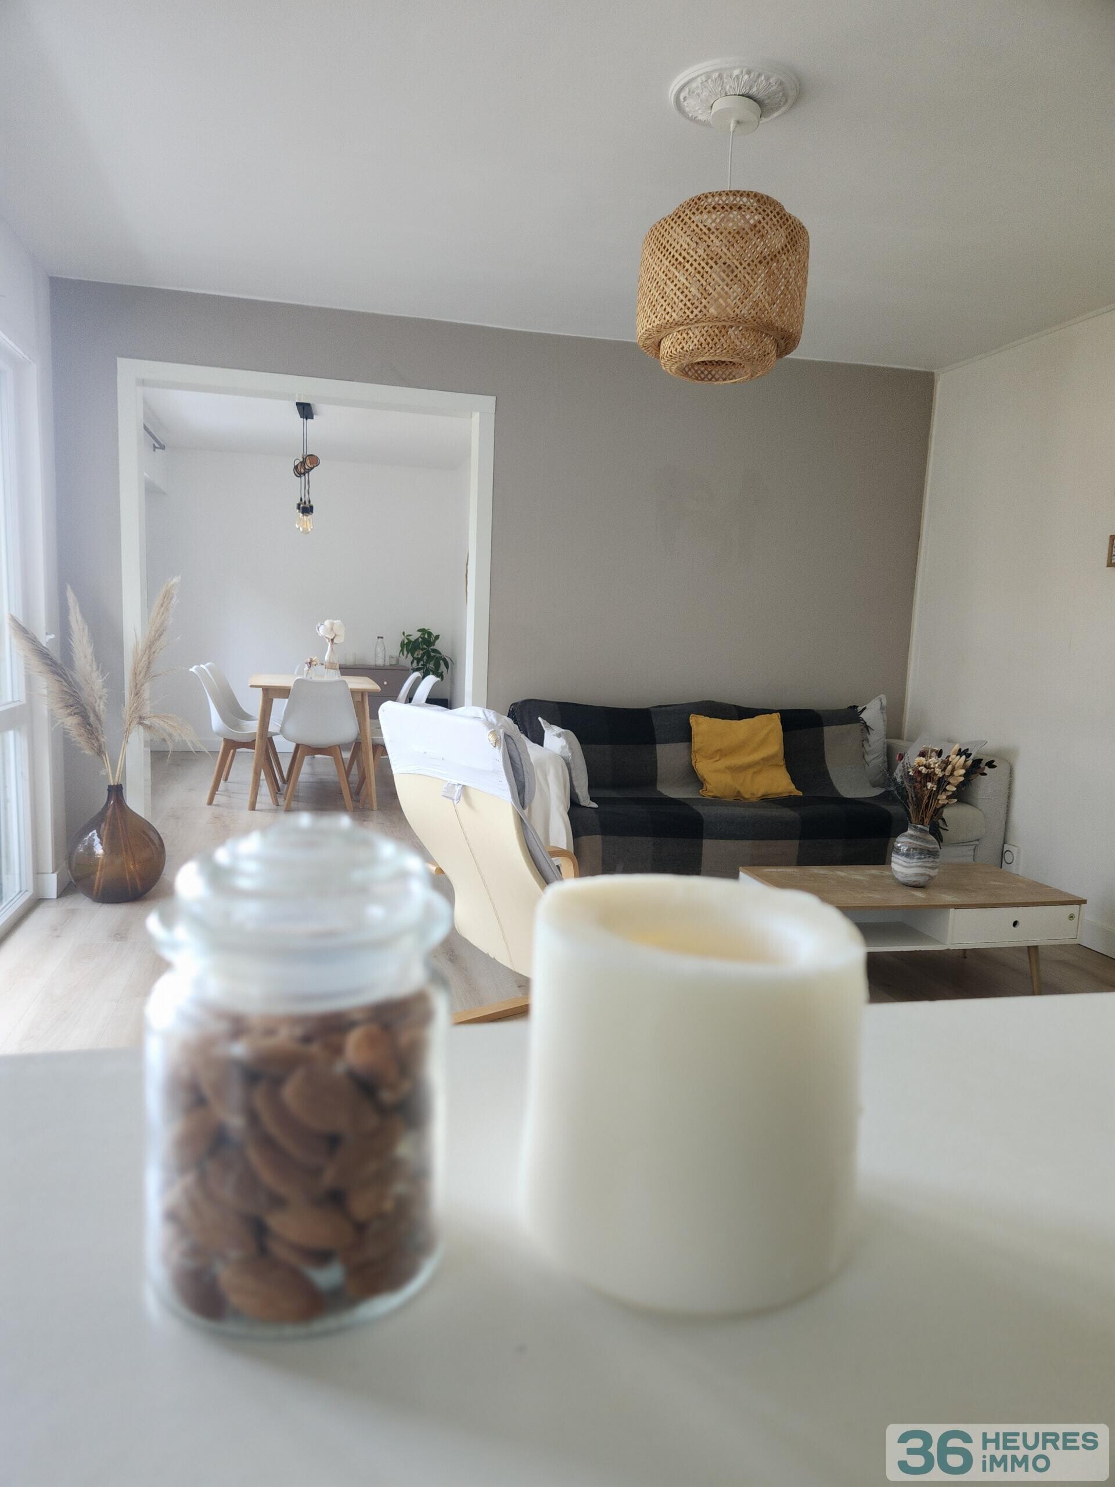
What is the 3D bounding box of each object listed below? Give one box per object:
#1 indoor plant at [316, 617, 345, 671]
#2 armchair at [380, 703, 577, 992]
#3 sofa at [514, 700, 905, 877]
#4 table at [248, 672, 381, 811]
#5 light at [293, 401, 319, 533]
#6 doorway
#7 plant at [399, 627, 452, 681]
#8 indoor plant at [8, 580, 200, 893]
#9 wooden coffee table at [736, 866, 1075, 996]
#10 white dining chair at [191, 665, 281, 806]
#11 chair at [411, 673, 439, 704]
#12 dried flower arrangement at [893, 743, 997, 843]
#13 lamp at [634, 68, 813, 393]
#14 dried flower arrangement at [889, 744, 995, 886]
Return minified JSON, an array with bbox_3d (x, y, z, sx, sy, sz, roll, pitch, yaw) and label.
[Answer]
[{"bbox_3d":[-1.497,-0.654,6.525,0.180,0.360,0.180,1,8,-14],"label":"indoor plant"},{"bbox_3d":[-0.022,0.402,2.827,0.810,1.000,0.680,-3,10,-36],"label":"armchair"},{"bbox_3d":[0.808,0.277,4.513,2.080,0.860,0.930,1,8,-14],"label":"sofa"},{"bbox_3d":[-1.597,-0.035,6.487,0.775,0.745,1.130,1,8,-14],"label":"table"},{"bbox_3d":[-1.538,-1.696,6.058,0.170,0.806,0.300,-1,9,-25],"label":"light"},{"bbox_3d":[-1.130,-0.504,4.547,1.600,2.230,0.200,1,8,-14],"label":"doorway"},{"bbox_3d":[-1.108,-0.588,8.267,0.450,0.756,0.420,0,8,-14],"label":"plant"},{"bbox_3d":[-1.840,0.008,4.016,0.671,1.322,0.560,0,8,-14],"label":"indoor plant"},{"bbox_3d":[1.236,0.676,3.542,1.055,0.362,0.512,1,8,-12],"label":"wooden coffee table"},{"bbox_3d":[-2.002,-0.058,6.207,0.530,0.830,0.470,1,8,-14],"label":"white dining chair"},{"bbox_3d":[-1.052,-0.037,6.425,0.545,0.825,0.480,0,8,-14],"label":"chair"},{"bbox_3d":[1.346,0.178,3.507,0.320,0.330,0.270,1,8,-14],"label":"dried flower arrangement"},{"bbox_3d":[0.415,-1.254,2.437,0.410,0.645,0.410,2,8,0],"label":"lamp"},{"bbox_3d":[1.363,0.267,3.535,0.290,0.460,0.250,1,8,-12],"label":"dried flower arrangement"}]

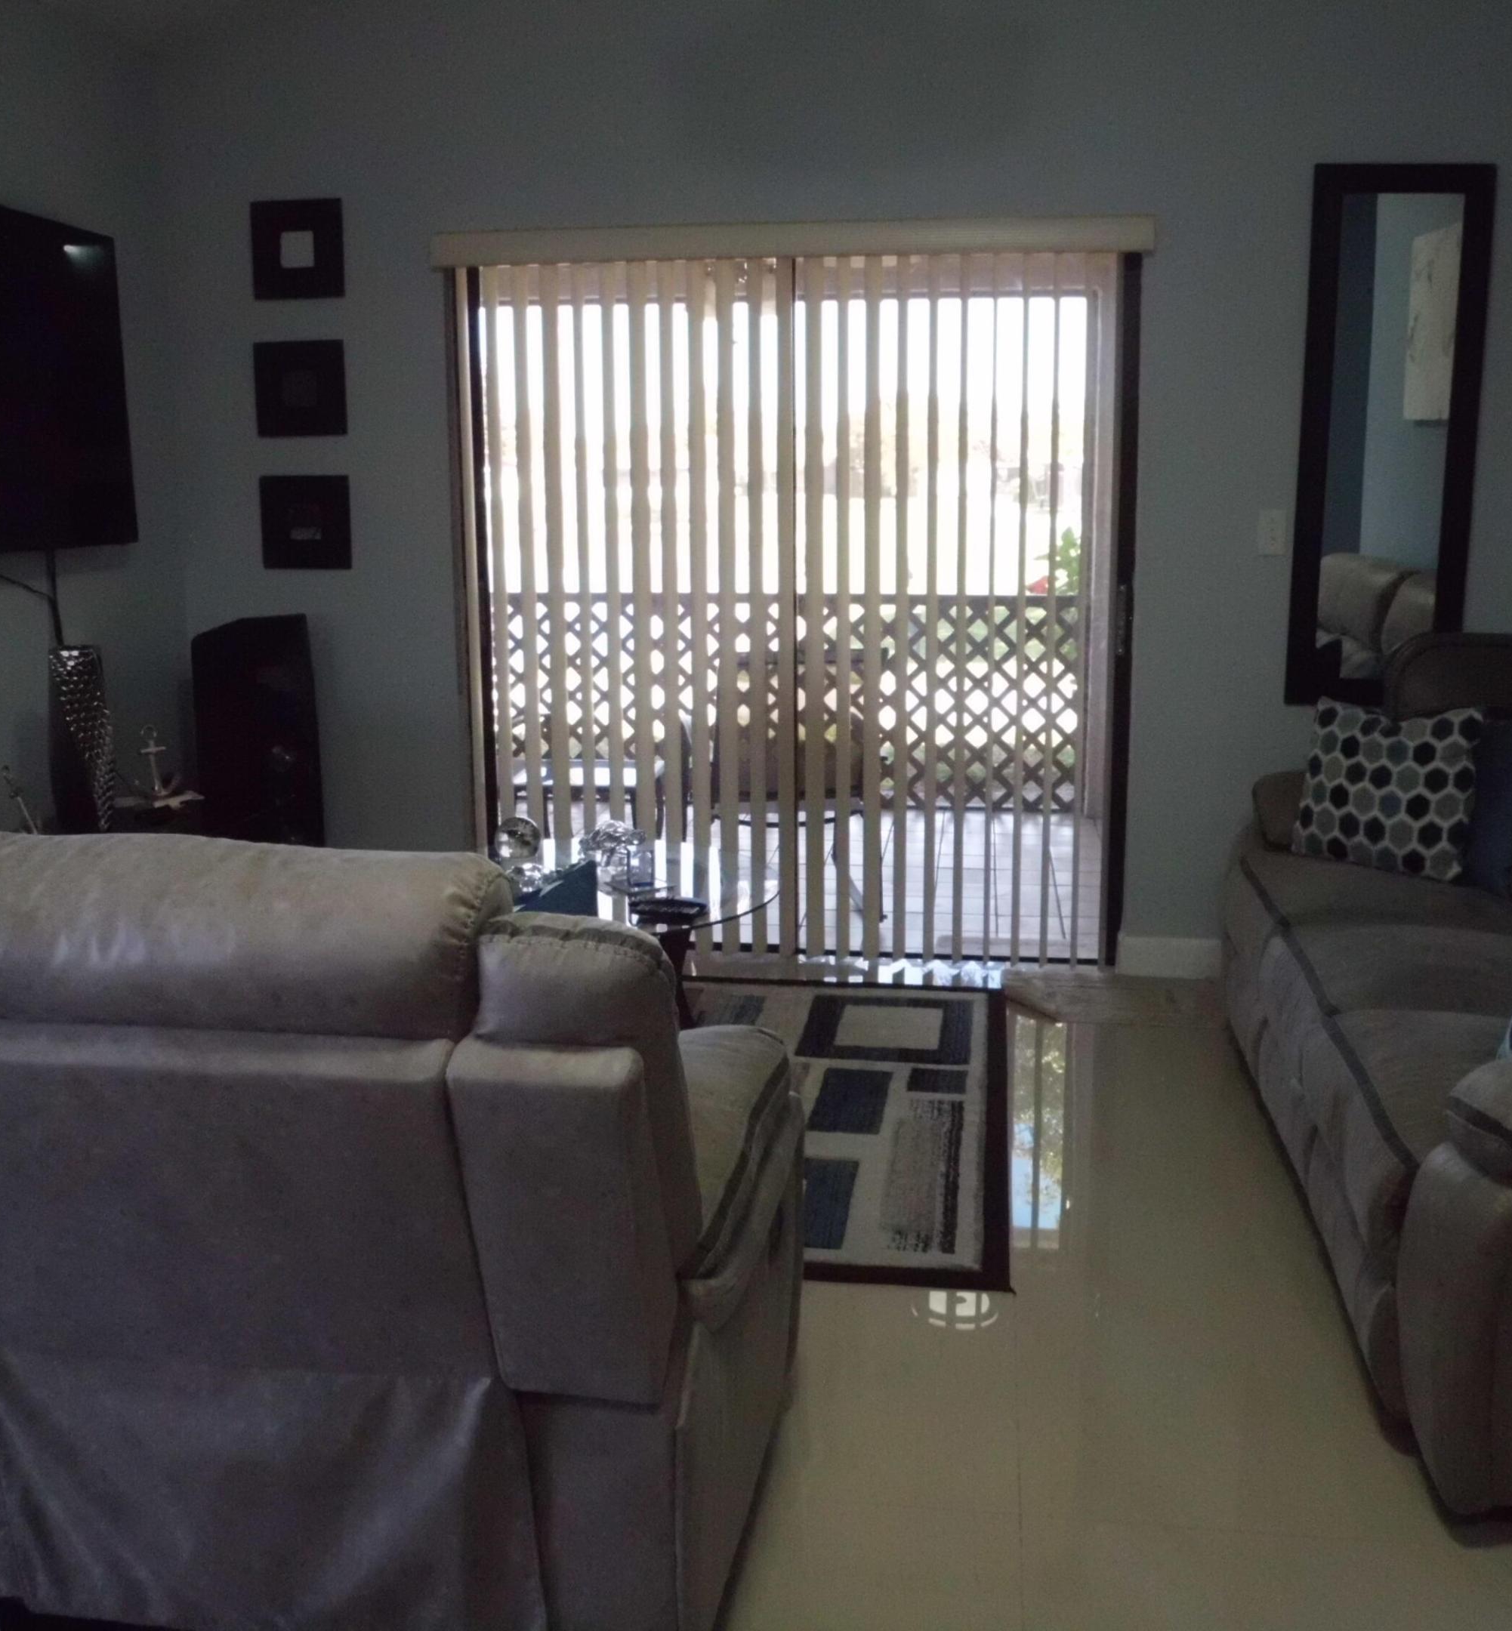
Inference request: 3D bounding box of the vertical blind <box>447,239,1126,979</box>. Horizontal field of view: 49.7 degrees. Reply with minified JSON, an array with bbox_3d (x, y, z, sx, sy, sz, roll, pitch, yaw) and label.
[{"bbox_3d":[0.084,-0.510,4.346,1.703,1.893,0.090,1,11,8],"label":"vertical blind"}]

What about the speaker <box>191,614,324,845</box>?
[{"bbox_3d":[-1.363,-0.057,4.510,0.305,0.985,0.200,10,16,43],"label":"speaker"}]

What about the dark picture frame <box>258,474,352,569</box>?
[{"bbox_3d":[-1.243,-0.811,4.535,0.254,0.252,0.025,1,11,8],"label":"dark picture frame"}]

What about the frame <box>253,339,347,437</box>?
[{"bbox_3d":[-1.238,-1.163,4.463,0.256,0.248,0.025,1,11,8],"label":"frame"}]

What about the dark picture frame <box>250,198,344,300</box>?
[{"bbox_3d":[-1.224,-1.517,4.389,0.252,0.249,0.025,1,11,8],"label":"dark picture frame"}]

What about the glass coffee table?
[{"bbox_3d":[-0.428,0.371,3.695,0.970,0.450,0.970,1,11,8],"label":"glass coffee table"}]

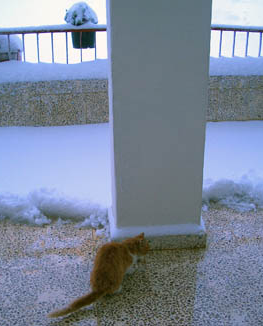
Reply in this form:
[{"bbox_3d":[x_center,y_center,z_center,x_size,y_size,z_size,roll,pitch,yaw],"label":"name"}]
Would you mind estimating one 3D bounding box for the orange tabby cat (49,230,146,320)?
[{"bbox_3d":[-0.118,0.515,2.090,0.220,0.250,0.570,13,26,31],"label":"orange tabby cat"}]

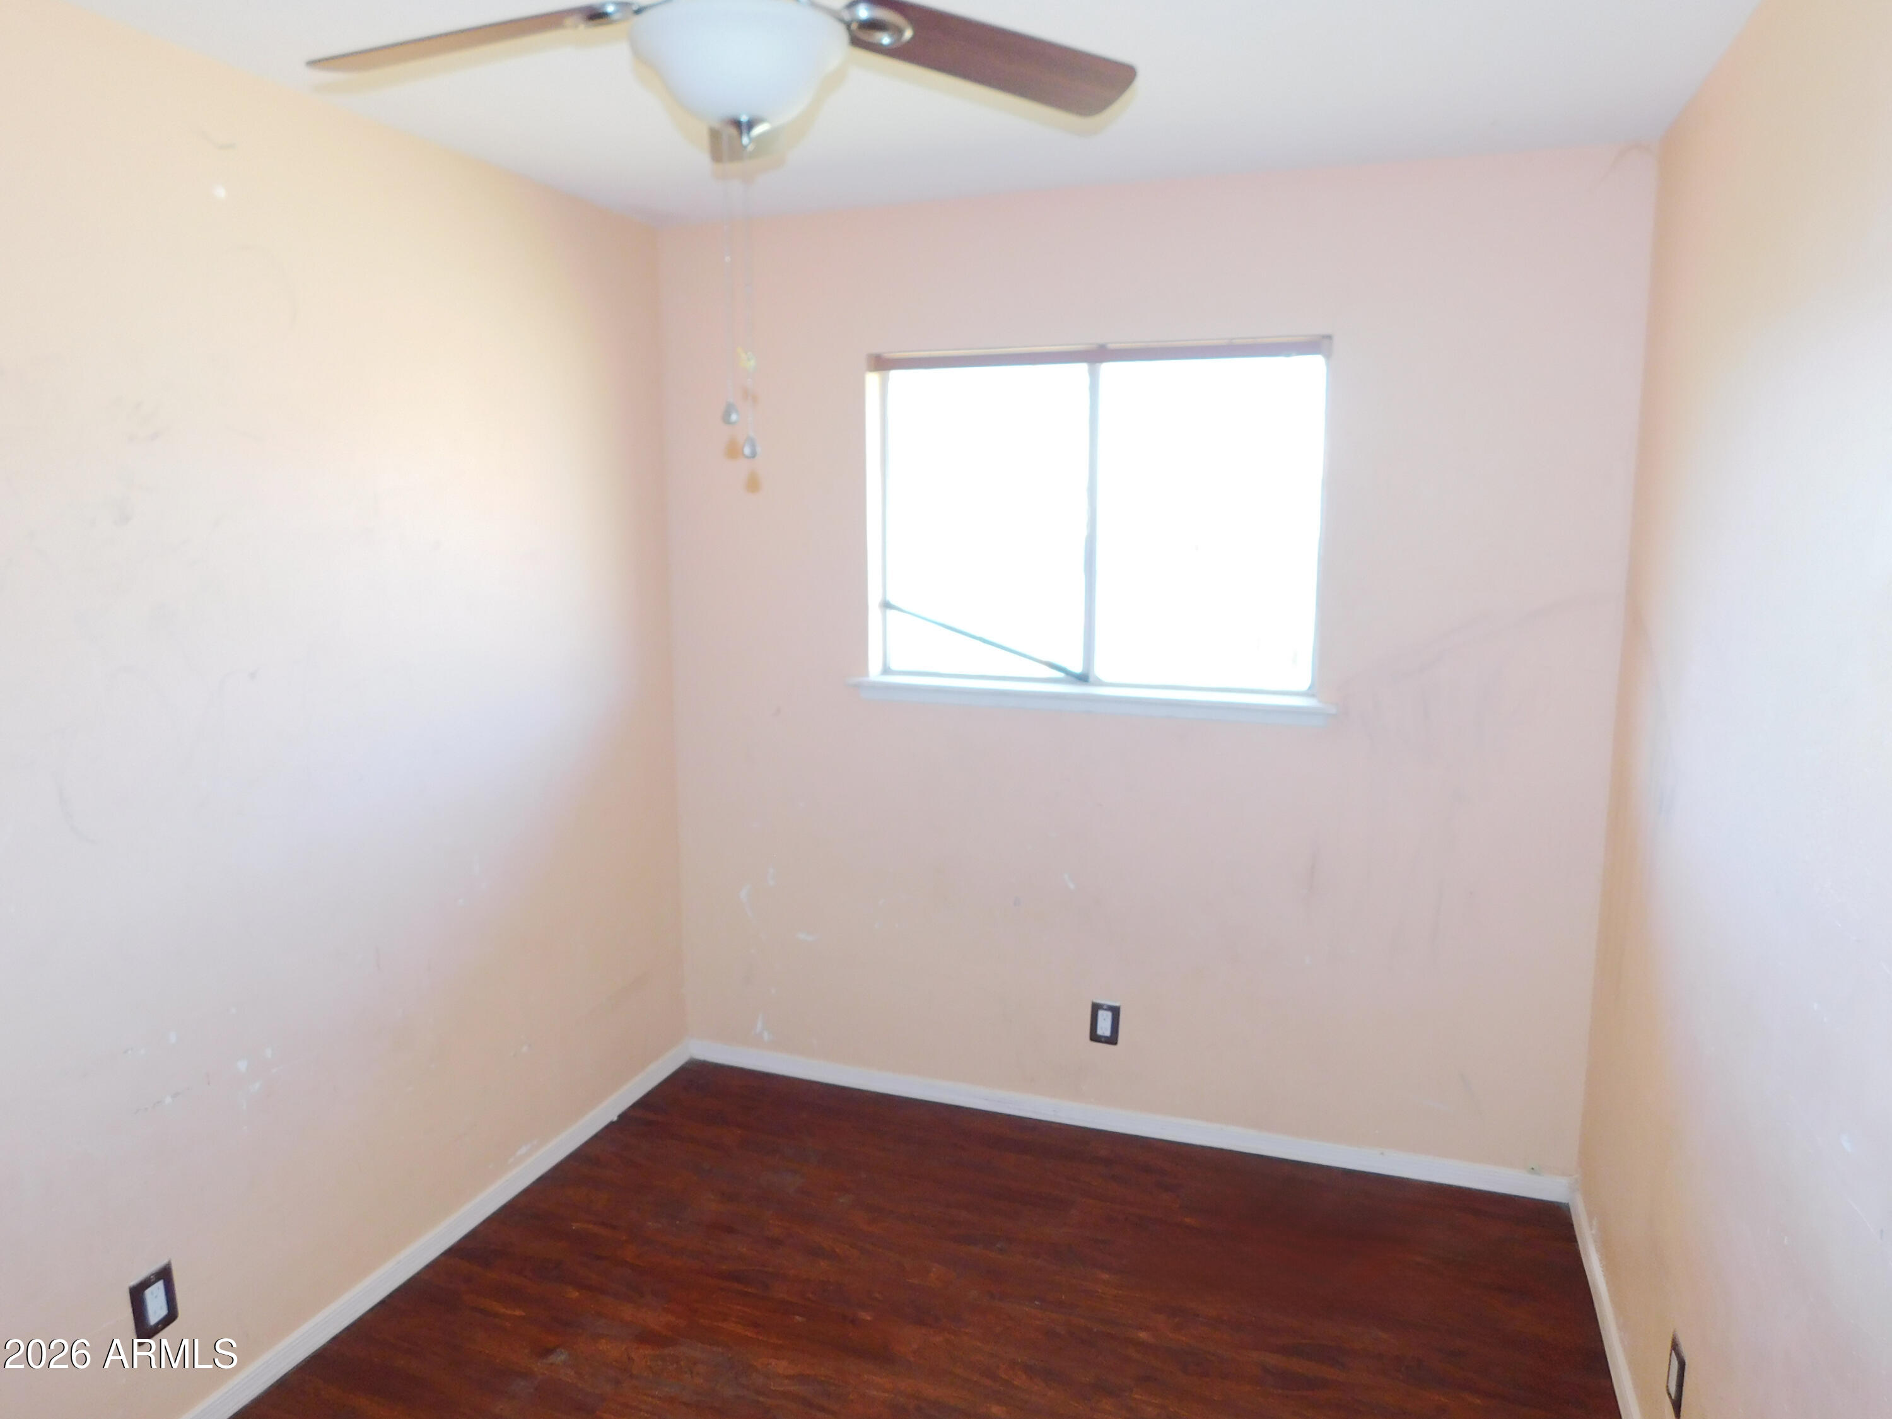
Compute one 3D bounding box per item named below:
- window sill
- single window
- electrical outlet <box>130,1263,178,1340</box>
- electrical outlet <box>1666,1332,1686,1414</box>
[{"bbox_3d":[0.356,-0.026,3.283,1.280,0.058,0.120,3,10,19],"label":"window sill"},{"bbox_3d":[0.366,-0.484,3.239,1.181,0.867,0.100,3,10,19],"label":"single window"},{"bbox_3d":[-1.367,1.031,2.172,0.010,0.116,0.075,3,10,19],"label":"electrical outlet"},{"bbox_3d":[1.159,1.061,1.995,0.010,0.116,0.075,3,10,19],"label":"electrical outlet"}]

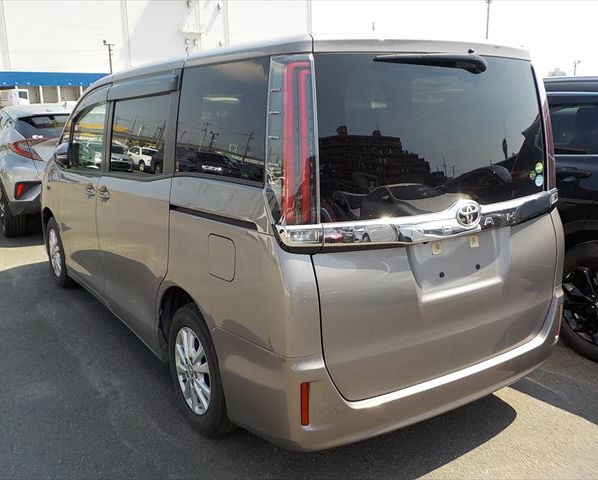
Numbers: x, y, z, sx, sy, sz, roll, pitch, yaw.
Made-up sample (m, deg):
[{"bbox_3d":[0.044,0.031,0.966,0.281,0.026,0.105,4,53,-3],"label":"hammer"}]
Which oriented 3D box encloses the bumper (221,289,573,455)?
[{"bbox_3d":[0.547,0.472,2.466,1.670,0.410,0.590,-8,15,-34],"label":"bumper"}]

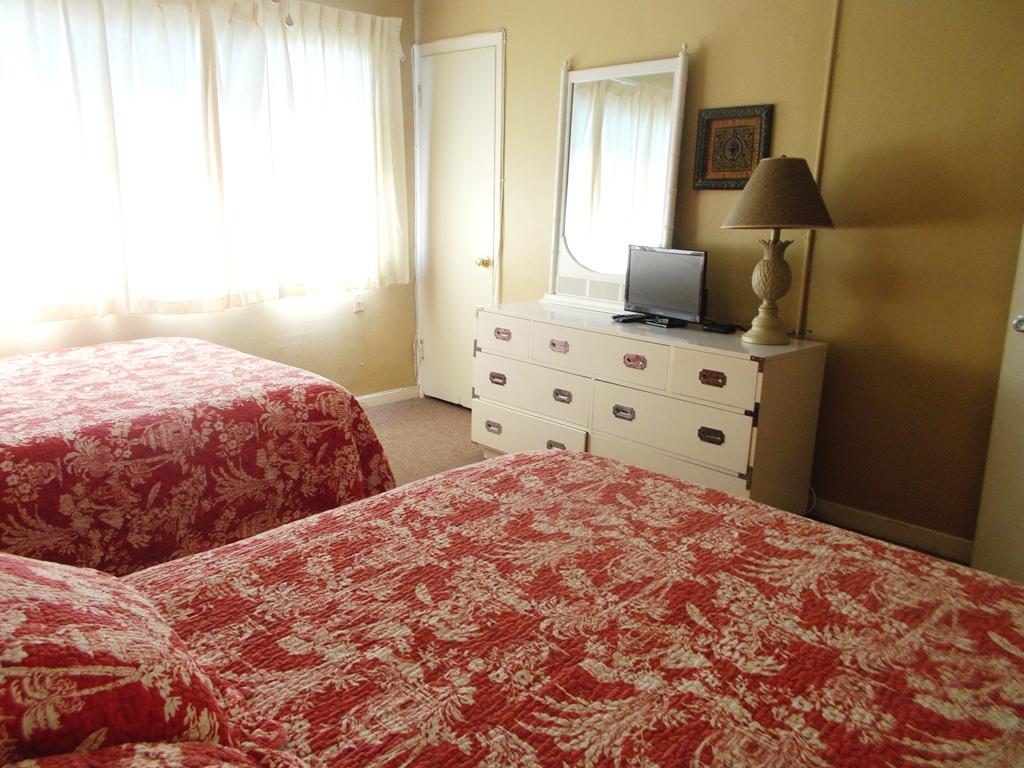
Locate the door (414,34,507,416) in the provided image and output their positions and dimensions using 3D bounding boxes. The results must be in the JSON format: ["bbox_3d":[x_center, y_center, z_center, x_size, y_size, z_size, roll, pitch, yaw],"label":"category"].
[{"bbox_3d":[-0.321,-0.871,4.488,0.706,2.106,0.060,13,19,41],"label":"door"}]

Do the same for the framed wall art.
[{"bbox_3d":[0.921,-0.990,3.238,0.339,0.331,0.030,13,19,41],"label":"framed wall art"}]

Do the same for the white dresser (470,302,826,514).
[{"bbox_3d":[0.500,0.106,3.424,0.439,0.758,1.562,-11,18,-41],"label":"white dresser"}]

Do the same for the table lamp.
[{"bbox_3d":[0.989,-0.498,2.888,0.418,0.684,0.418,-11,18,-41],"label":"table lamp"}]

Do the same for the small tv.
[{"bbox_3d":[0.657,-0.421,3.315,0.150,0.322,0.440,-9,17,-34],"label":"small tv"}]

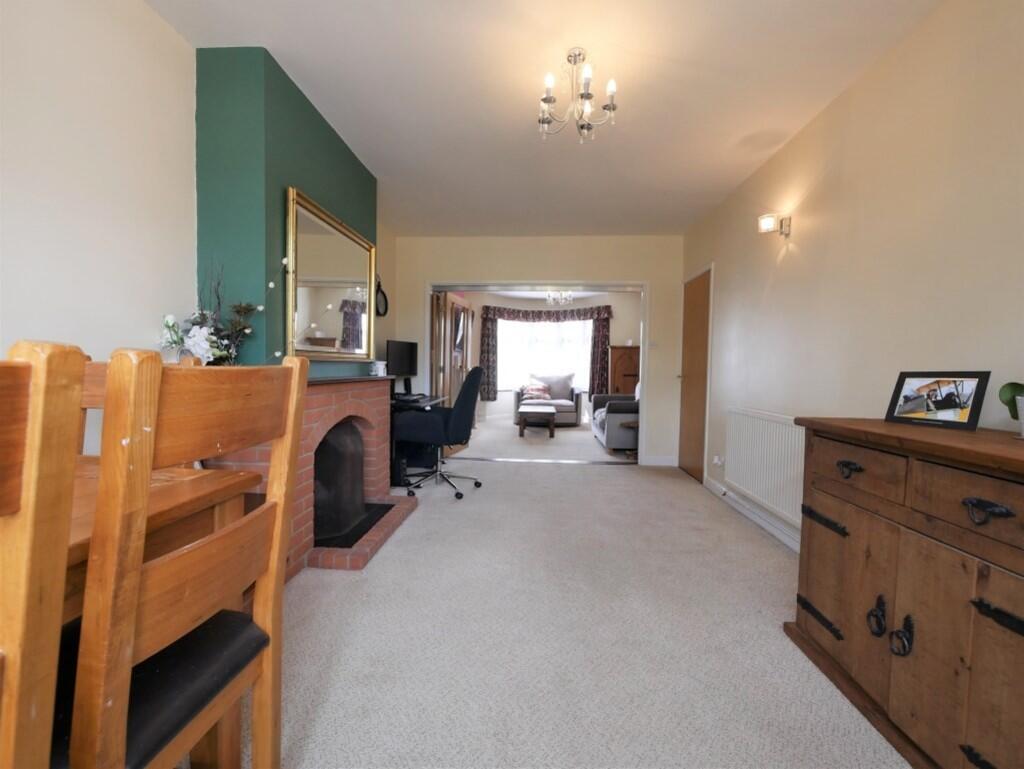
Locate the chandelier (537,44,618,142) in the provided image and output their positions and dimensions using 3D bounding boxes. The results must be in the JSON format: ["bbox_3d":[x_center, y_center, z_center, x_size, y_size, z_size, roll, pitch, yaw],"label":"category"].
[{"bbox_3d":[0.293,-1.372,1.928,0.370,0.370,0.370,1,2,4],"label":"chandelier"}]

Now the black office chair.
[{"bbox_3d":[-0.597,0.377,3.541,0.700,1.065,0.630,1,2,4],"label":"black office chair"}]

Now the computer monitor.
[{"bbox_3d":[-1.095,-0.149,4.225,0.200,0.540,0.400,2,3,36],"label":"computer monitor"}]

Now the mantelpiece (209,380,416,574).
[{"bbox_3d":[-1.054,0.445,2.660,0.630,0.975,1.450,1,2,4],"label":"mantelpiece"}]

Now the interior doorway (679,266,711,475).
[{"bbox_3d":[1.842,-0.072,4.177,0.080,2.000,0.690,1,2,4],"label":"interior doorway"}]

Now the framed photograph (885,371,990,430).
[{"bbox_3d":[1.533,0.052,1.497,0.030,0.210,0.252,21,-5,-18],"label":"framed photograph"}]

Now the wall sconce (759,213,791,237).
[{"bbox_3d":[1.669,-1.010,2.650,0.150,0.140,0.120,1,2,4],"label":"wall sconce"}]

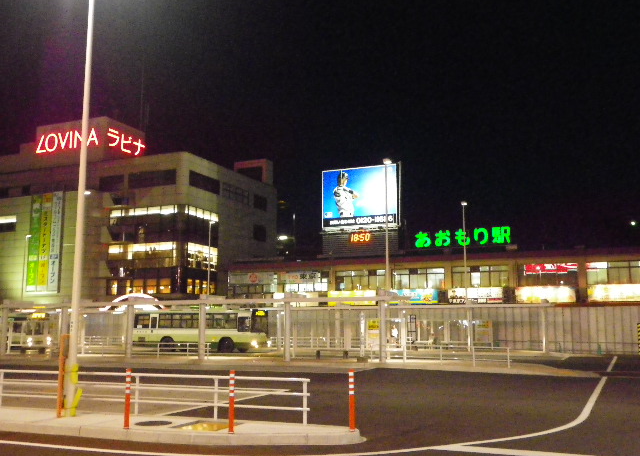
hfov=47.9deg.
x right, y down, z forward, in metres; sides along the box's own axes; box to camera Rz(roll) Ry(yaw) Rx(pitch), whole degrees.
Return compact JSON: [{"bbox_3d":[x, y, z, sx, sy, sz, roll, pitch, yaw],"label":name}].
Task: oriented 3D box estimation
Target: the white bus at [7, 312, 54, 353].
[{"bbox_3d":[-27.516,8.616,60.750,10.300,3.050,2.490,-3,-9,23],"label":"white bus"}]

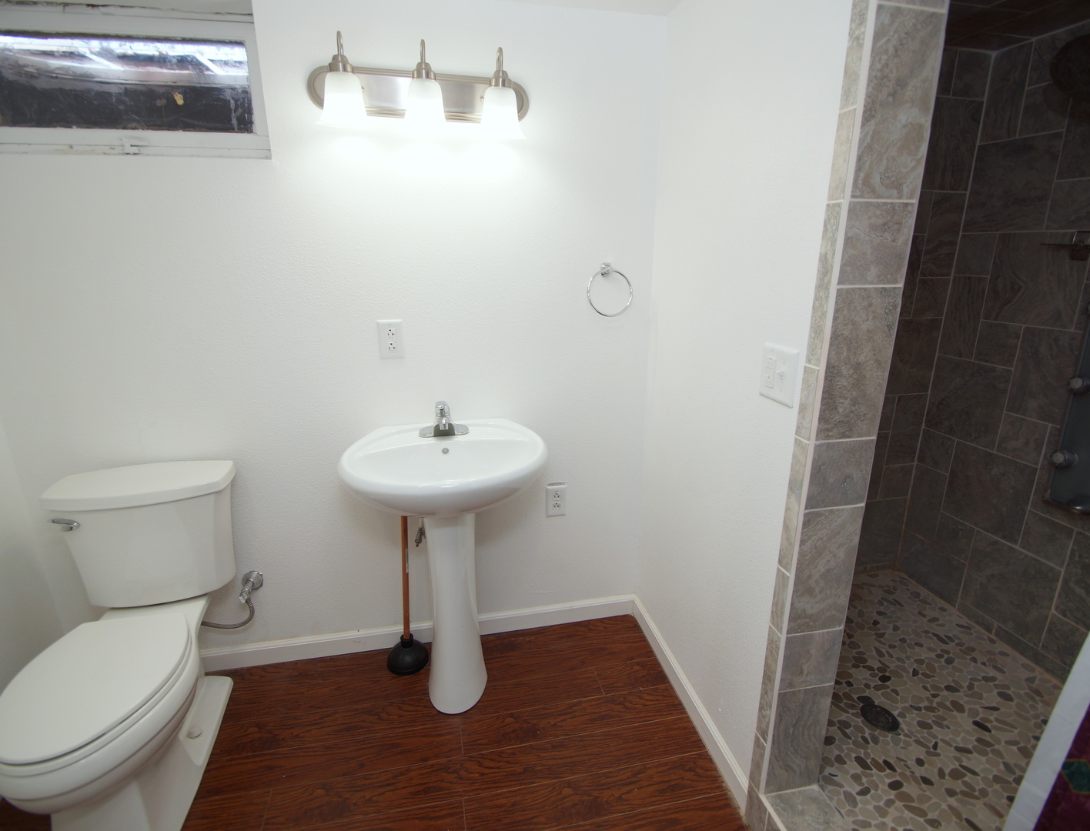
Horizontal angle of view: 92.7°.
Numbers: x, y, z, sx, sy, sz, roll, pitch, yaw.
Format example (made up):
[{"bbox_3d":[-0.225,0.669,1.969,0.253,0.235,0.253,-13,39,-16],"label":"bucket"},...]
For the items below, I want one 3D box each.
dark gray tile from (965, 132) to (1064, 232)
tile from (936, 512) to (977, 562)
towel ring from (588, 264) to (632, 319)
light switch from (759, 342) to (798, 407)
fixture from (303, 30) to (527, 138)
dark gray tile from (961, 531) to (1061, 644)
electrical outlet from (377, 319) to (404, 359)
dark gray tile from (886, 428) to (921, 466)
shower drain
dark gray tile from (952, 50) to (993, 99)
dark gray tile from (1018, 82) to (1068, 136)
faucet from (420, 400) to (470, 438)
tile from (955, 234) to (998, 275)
[{"bbox_3d":[1.606,-0.784,1.792,0.012,0.300,0.300,-2,15,-8],"label":"dark gray tile"},{"bbox_3d":[1.611,0.479,2.045,0.010,0.148,0.148,-3,16,-10],"label":"tile"},{"bbox_3d":[0.218,-0.418,1.740,0.154,0.176,0.055,-3,16,-10],"label":"towel ring"},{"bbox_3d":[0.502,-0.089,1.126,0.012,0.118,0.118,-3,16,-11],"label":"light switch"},{"bbox_3d":[-0.328,-0.870,1.382,0.605,0.231,0.180,-3,16,-11],"label":"fixture"},{"bbox_3d":[1.649,0.608,1.850,0.012,0.300,0.300,-2,15,-8],"label":"dark gray tile"},{"bbox_3d":[-0.499,-0.247,1.688,0.078,0.125,0.010,-3,15,-11],"label":"electrical outlet"},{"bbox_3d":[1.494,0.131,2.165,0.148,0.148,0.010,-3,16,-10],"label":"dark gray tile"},{"bbox_3d":[1.005,0.905,1.557,0.106,0.010,0.106,-3,16,-10],"label":"shower drain"},{"bbox_3d":[1.476,-1.178,1.803,0.145,0.145,0.010,-3,16,-11],"label":"dark gray tile"},{"bbox_3d":[1.591,-0.975,1.652,0.010,0.148,0.148,-3,16,-10],"label":"dark gray tile"},{"bbox_3d":[-0.304,0.013,1.558,0.153,0.116,0.145,-3,16,-11],"label":"faucet"},{"bbox_3d":[1.577,-0.584,1.903,0.010,0.148,0.148,-3,16,-10],"label":"tile"}]

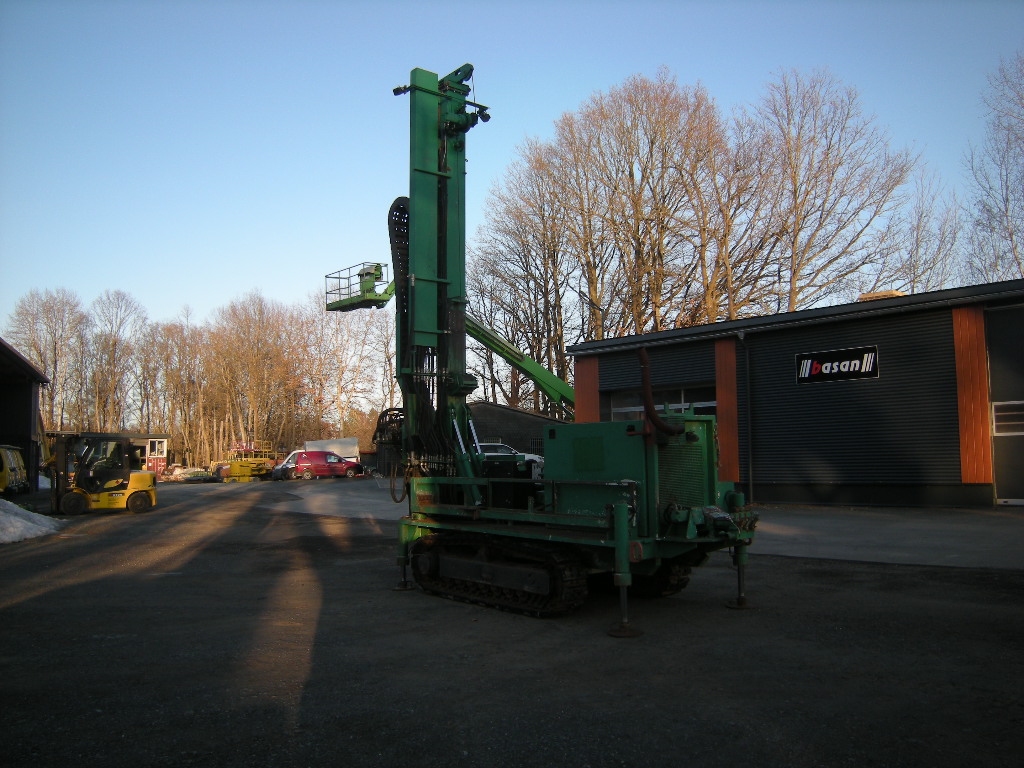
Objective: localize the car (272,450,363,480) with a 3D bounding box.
[{"bbox_3d":[-11.600,5.220,52.500,4.350,1.840,1.820,2,-6,-17],"label":"car"}]

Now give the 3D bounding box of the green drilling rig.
[{"bbox_3d":[0.224,-1.039,10.345,2.280,7.150,5.150,5,-7,-41],"label":"green drilling rig"}]

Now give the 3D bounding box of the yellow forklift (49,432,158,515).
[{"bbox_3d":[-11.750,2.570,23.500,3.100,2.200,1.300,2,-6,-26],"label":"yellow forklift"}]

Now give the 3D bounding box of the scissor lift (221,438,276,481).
[{"bbox_3d":[-15.450,4.500,48.300,3.000,2.500,1.700,2,-6,-18],"label":"scissor lift"}]

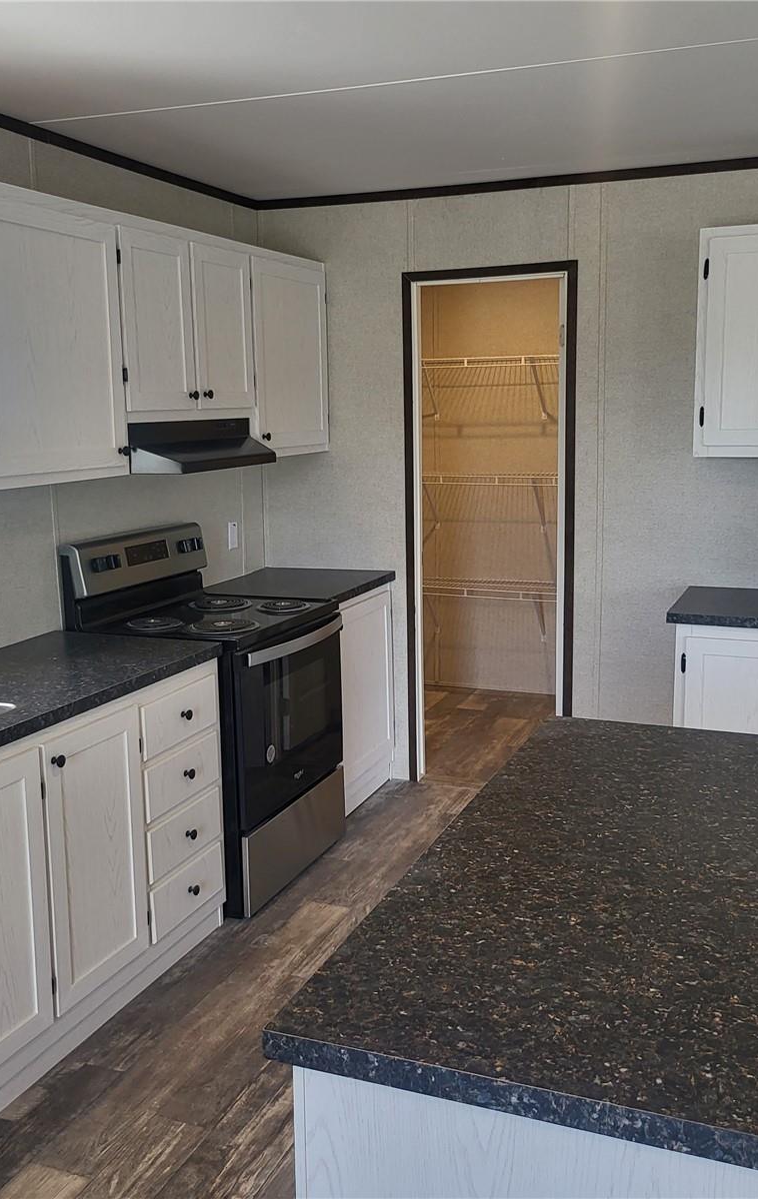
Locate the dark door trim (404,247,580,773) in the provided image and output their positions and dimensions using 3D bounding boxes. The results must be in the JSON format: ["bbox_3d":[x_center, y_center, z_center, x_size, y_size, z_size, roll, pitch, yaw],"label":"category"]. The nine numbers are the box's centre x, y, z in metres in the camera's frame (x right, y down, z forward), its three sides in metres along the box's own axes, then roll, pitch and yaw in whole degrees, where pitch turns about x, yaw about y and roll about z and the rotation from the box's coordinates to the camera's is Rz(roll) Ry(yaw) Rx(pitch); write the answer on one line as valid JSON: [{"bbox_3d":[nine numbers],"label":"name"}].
[{"bbox_3d":[0.446,-0.242,4.550,0.719,2.161,0.029,3,11,23],"label":"dark door trim"}]

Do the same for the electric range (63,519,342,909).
[{"bbox_3d":[-0.566,0.376,3.910,0.711,1.195,0.753,3,11,23],"label":"electric range"}]

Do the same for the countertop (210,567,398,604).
[{"bbox_3d":[-0.343,-0.050,4.544,0.616,0.037,0.694,3,11,23],"label":"countertop"}]

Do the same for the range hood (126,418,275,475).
[{"bbox_3d":[-0.697,-0.529,3.788,0.495,0.156,0.745,3,11,23],"label":"range hood"}]

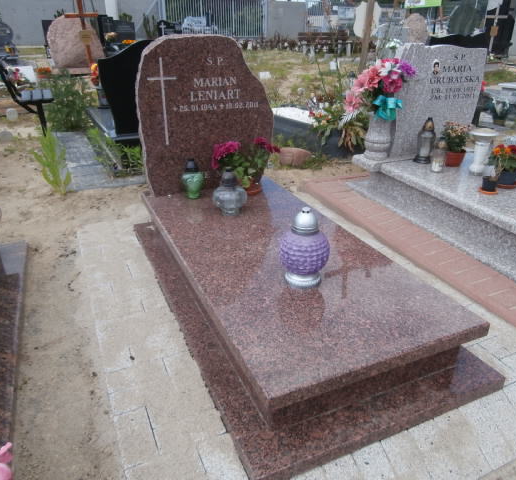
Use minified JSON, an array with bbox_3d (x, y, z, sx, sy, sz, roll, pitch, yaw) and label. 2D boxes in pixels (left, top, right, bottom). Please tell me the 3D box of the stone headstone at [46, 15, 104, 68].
[{"bbox_3d":[-3.702,-4.016,9.000,1.140,0.980,0.300,-11,27,-21],"label":"stone headstone"}]

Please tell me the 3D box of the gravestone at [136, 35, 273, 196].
[{"bbox_3d":[-0.284,-0.707,2.546,0.777,0.831,0.090,-11,27,-21],"label":"gravestone"}]

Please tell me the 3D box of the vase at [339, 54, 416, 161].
[{"bbox_3d":[0.911,-0.960,3.243,0.510,0.730,0.380,-9,26,-17],"label":"vase"}]

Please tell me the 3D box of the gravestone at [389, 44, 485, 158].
[{"bbox_3d":[1.341,-1.053,3.364,0.735,0.787,0.080,-9,26,-17],"label":"gravestone"}]

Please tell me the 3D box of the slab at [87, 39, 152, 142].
[{"bbox_3d":[-1.063,-1.363,4.007,0.680,0.790,0.080,-12,27,-23],"label":"slab"}]

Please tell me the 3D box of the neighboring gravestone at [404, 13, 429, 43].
[{"bbox_3d":[4.287,-5.693,12.000,0.650,0.920,0.250,-11,27,-21],"label":"neighboring gravestone"}]

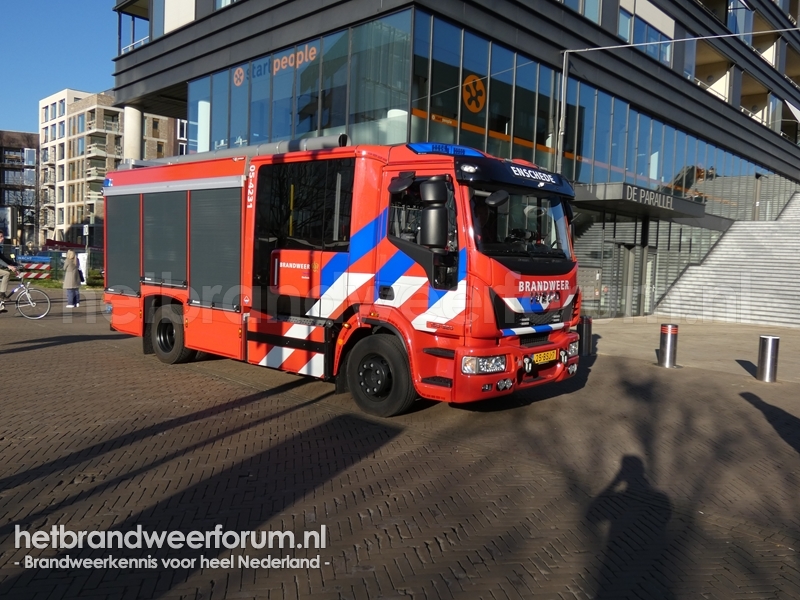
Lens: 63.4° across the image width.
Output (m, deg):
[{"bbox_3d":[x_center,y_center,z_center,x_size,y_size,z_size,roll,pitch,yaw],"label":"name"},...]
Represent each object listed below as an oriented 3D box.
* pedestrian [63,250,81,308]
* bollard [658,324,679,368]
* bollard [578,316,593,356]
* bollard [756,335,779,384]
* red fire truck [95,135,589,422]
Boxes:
[{"bbox_3d":[-8.833,-0.578,17.400,0.470,1.630,0.500,1,4,-12],"label":"pedestrian"},{"bbox_3d":[4.667,0.794,11.261,0.273,0.736,0.273,4,4,23],"label":"bollard"},{"bbox_3d":[3.314,0.654,11.600,0.280,0.667,0.280,2,4,0],"label":"bollard"},{"bbox_3d":[5.825,0.923,10.250,0.273,0.702,0.273,4,4,30],"label":"bollard"},{"bbox_3d":[-1.257,-0.526,9.117,7.570,3.090,2.600,6,6,41],"label":"red fire truck"}]

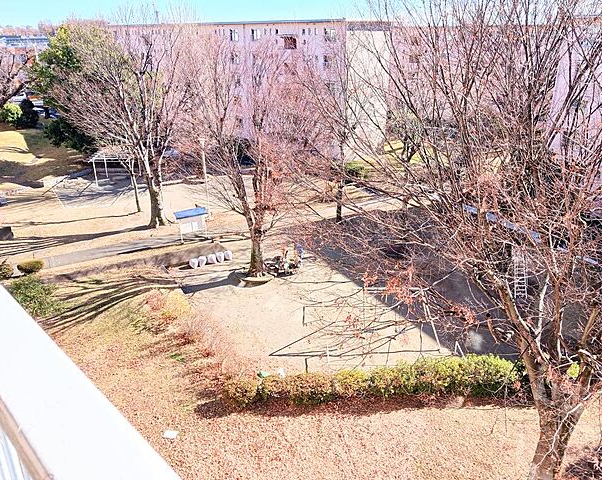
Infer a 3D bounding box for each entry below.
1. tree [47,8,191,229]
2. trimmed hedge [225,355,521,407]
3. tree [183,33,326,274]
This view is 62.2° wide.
[{"bbox_3d":[-11.130,-6.970,31.280,8.600,13.200,8.400,-1,22,0],"label":"tree"},{"bbox_3d":[2.720,5.250,18.770,10.900,1.000,1.250,-1,22,-1],"label":"trimmed hedge"},{"bbox_3d":[-2.360,-3.870,25.270,7.100,12.400,7.100,-1,22,0],"label":"tree"}]

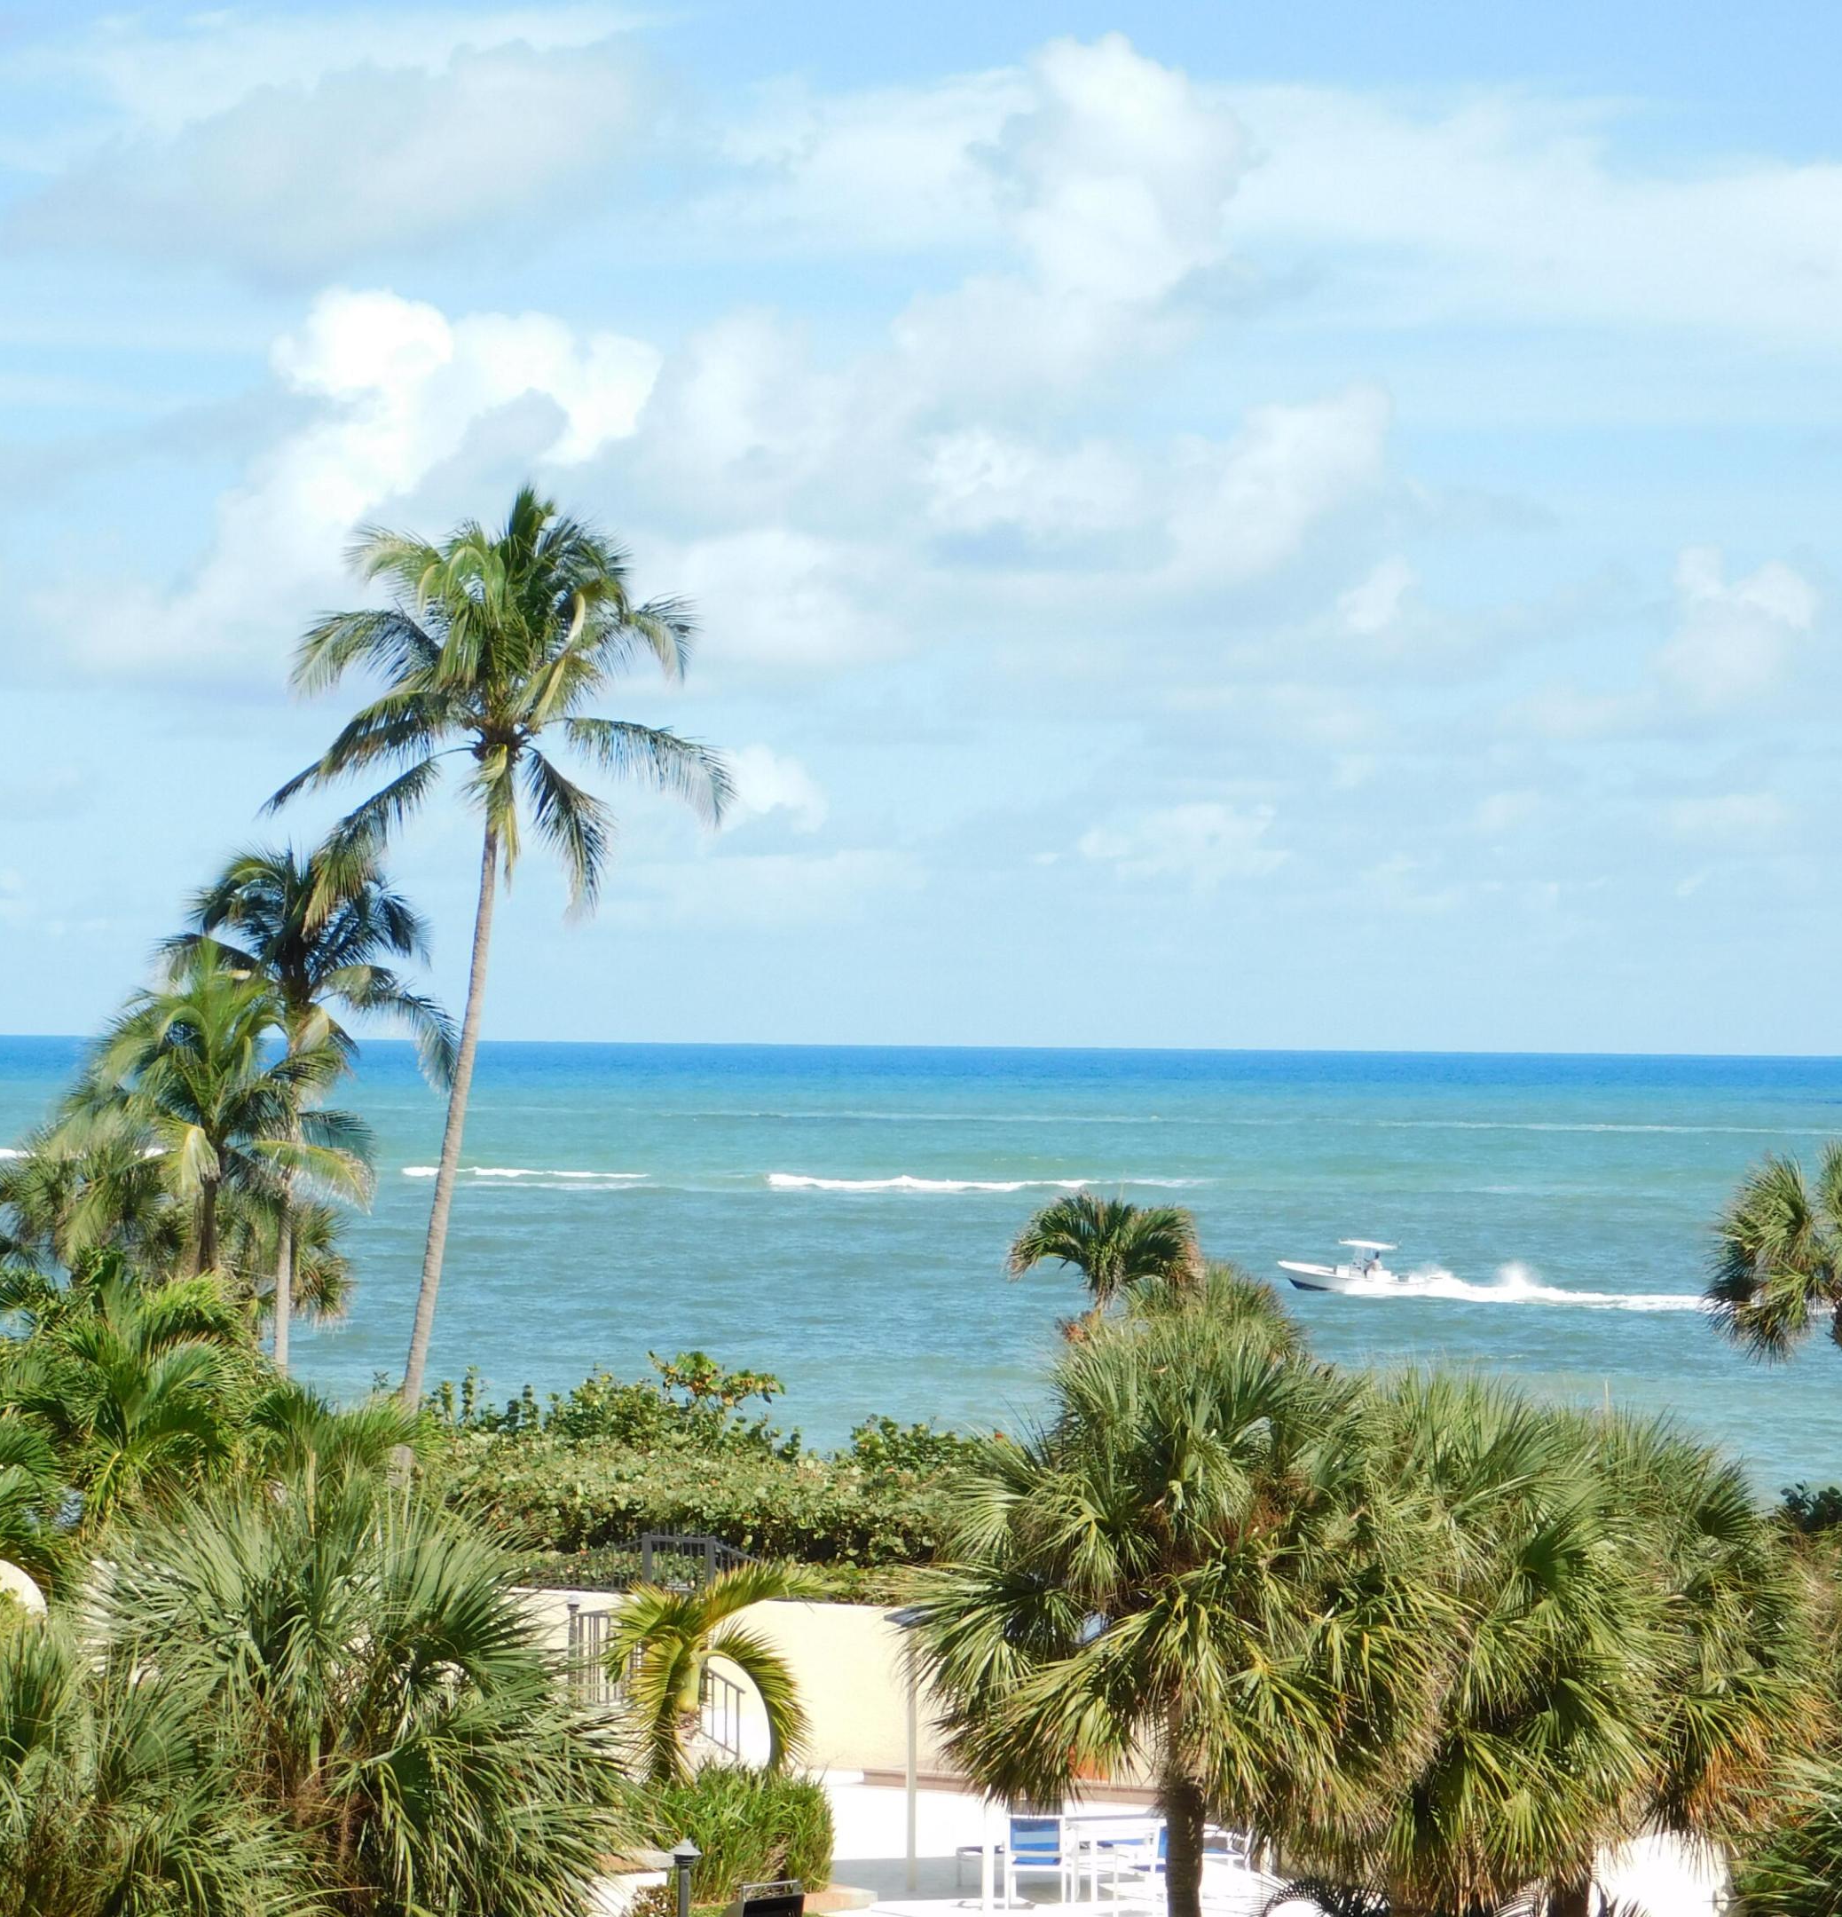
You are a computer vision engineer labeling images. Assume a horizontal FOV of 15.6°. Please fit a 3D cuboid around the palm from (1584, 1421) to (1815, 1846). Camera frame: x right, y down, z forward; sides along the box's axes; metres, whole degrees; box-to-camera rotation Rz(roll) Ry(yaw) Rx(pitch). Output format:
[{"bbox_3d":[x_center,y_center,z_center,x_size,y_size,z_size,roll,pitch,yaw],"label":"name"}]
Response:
[{"bbox_3d":[7.156,6.609,62.973,2.600,4.700,2.600,1,-1,0],"label":"palm"}]

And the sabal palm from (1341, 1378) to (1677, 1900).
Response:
[{"bbox_3d":[5.153,6.385,59.970,3.150,5.300,3.100,1,-1,0],"label":"sabal palm"}]

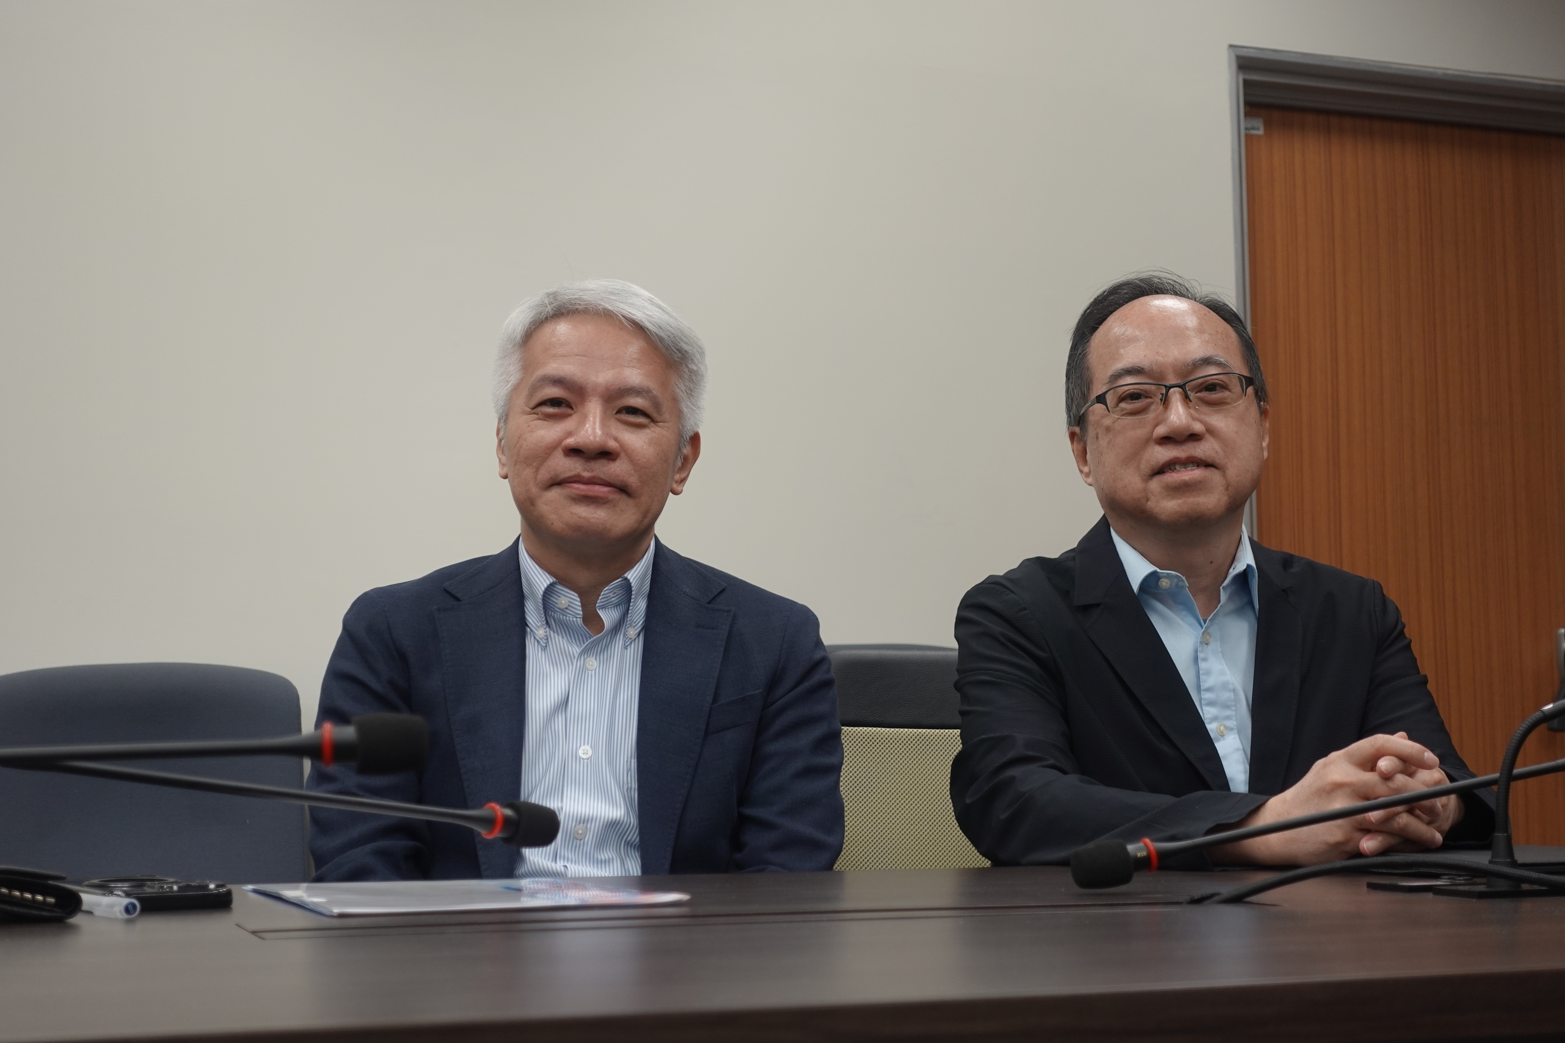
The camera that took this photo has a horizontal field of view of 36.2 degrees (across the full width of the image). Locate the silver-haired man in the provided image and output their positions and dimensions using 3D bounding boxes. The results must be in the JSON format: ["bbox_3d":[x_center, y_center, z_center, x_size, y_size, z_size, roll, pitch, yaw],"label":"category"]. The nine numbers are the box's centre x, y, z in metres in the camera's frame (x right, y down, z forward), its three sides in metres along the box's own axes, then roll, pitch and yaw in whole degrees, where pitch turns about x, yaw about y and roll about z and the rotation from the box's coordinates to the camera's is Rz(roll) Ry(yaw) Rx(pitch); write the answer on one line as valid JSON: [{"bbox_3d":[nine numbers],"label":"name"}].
[{"bbox_3d":[-0.143,0.395,1.903,0.520,1.280,0.730,0,-6,-9],"label":"silver-haired man"}]

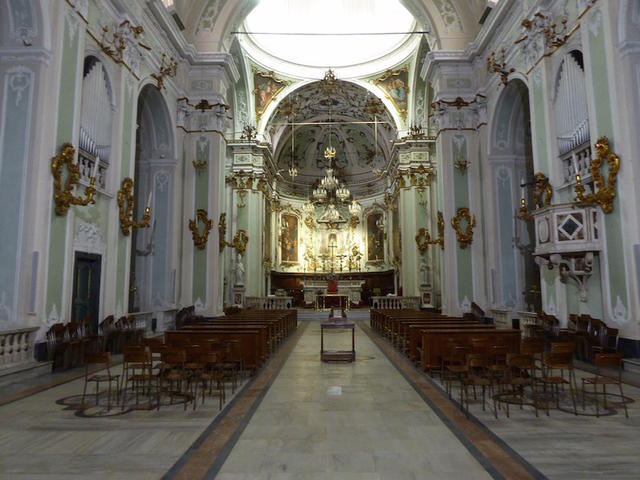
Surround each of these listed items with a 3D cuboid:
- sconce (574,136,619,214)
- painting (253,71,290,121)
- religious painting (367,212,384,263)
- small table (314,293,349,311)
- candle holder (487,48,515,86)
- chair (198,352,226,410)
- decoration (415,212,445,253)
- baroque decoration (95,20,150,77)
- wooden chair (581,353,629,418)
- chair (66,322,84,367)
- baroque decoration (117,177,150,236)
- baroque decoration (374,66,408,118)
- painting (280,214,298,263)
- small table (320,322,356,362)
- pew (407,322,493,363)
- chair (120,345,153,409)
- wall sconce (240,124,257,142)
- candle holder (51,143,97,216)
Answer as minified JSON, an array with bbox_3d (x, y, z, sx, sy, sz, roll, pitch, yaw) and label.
[{"bbox_3d":[6.598,-1.511,11.360,0.820,1.870,1.080,0,-6,1],"label":"sconce"},{"bbox_3d":[-3.593,-10.245,32.884,2.848,3.045,0.344,5,12,-40],"label":"painting"},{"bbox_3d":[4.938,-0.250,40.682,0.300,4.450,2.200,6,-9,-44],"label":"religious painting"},{"bbox_3d":[0.803,3.993,29.125,2.050,0.980,0.950,-1,-7,1],"label":"small table"},{"bbox_3d":[6.546,-6.332,17.078,0.780,1.250,0.850,-1,-7,1],"label":"candle holder"},{"bbox_3d":[-1.554,1.998,6.663,0.410,0.820,0.460,-1,-7,1],"label":"chair"},{"bbox_3d":[4.973,-0.381,20.624,0.900,1.820,1.020,0,-6,1],"label":"decoration"},{"bbox_3d":[-5.776,-5.776,13.755,0.900,1.550,1.600,-1,-7,1],"label":"baroque decoration"},{"bbox_3d":[3.872,1.954,6.366,0.412,0.835,0.471,0,-7,1],"label":"wooden chair"},{"bbox_3d":[-5.499,2.339,10.332,0.450,0.940,0.540,0,-6,1],"label":"chair"},{"bbox_3d":[-5.744,-1.056,14.511,0.850,1.850,1.080,0,-6,1],"label":"baroque decoration"},{"bbox_3d":[5.071,-10.053,31.992,2.800,2.900,1.100,-6,-8,42],"label":"baroque decoration"},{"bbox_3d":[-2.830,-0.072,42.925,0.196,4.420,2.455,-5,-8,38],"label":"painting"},{"bbox_3d":[0.452,2.528,11.448,0.845,0.884,0.570,0,-7,1],"label":"small table"},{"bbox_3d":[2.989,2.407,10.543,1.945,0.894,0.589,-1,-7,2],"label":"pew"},{"bbox_3d":[-2.567,1.985,6.693,0.430,0.830,0.460,0,-6,1],"label":"chair"},{"bbox_3d":[-5.122,-7.665,33.111,1.129,1.179,0.688,0,-7,1],"label":"wall sconce"},{"bbox_3d":[-5.869,-1.454,11.244,0.720,1.870,0.920,-1,-7,1],"label":"candle holder"}]

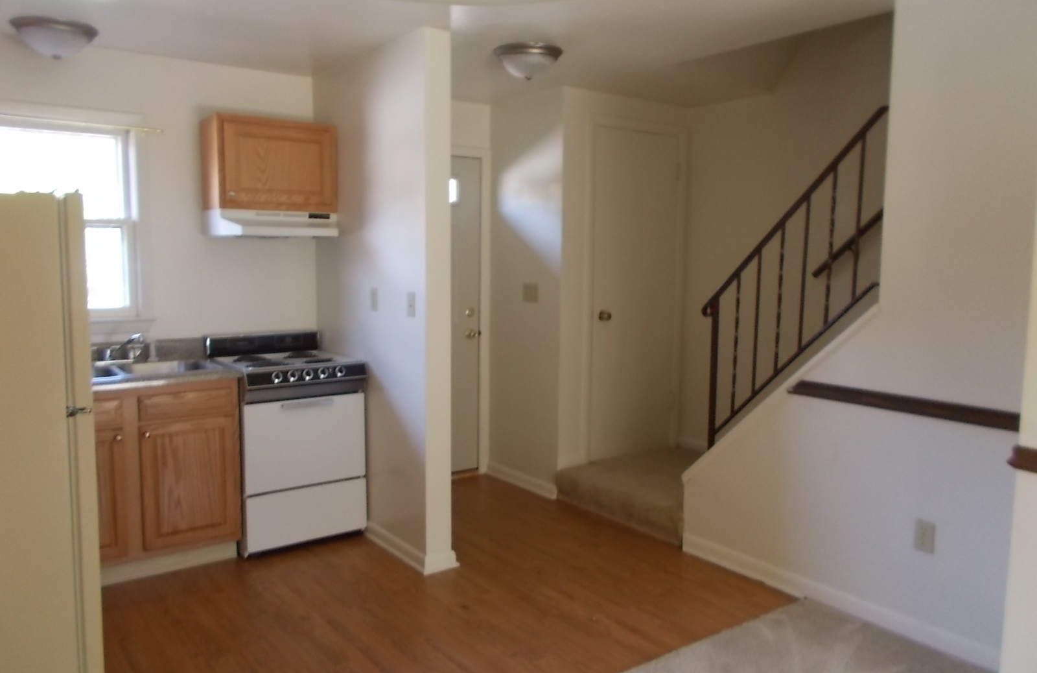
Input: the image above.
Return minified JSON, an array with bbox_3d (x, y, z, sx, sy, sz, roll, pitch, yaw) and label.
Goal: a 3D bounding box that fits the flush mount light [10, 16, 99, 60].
[{"bbox_3d":[-1.974,-1.264,3.321,0.326,0.128,0.326,-4,7,-37],"label":"flush mount light"}]

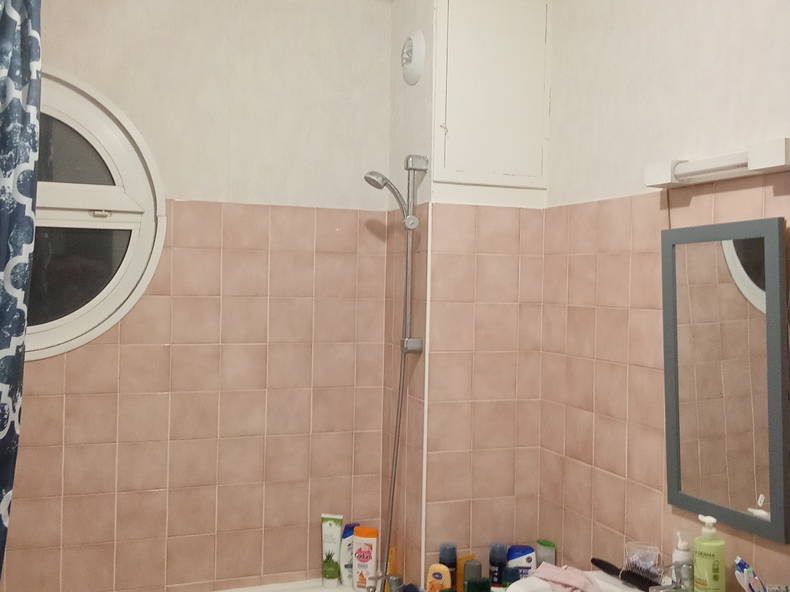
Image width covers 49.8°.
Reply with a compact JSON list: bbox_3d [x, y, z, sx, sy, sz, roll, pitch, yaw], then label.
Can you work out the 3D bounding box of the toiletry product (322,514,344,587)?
[{"bbox_3d":[-0.204,0.832,2.788,0.071,0.234,0.046,1,1,0],"label":"toiletry product"}]

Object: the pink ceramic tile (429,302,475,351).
[{"bbox_3d":[0.171,0.094,2.545,0.142,0.147,0.010,1,1,-21],"label":"pink ceramic tile"}]

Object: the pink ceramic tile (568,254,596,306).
[{"bbox_3d":[0.548,-0.044,2.467,0.010,0.148,0.148,1,1,-21],"label":"pink ceramic tile"}]

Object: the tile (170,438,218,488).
[{"bbox_3d":[-0.630,0.523,2.663,0.150,0.149,0.010,1,1,-21],"label":"tile"}]

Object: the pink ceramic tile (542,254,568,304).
[{"bbox_3d":[0.504,-0.049,2.653,0.010,0.150,0.142,1,1,-21],"label":"pink ceramic tile"}]

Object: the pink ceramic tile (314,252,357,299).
[{"bbox_3d":[-0.196,-0.067,2.810,0.148,0.148,0.010,1,1,-21],"label":"pink ceramic tile"}]

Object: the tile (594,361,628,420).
[{"bbox_3d":[0.600,0.261,2.348,0.009,0.149,0.149,1,1,-21],"label":"tile"}]

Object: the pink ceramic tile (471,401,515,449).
[{"bbox_3d":[0.305,0.400,2.625,0.148,0.148,0.010,1,1,-21],"label":"pink ceramic tile"}]

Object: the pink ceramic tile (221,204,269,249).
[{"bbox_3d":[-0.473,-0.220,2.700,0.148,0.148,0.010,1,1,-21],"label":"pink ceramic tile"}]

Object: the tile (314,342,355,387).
[{"bbox_3d":[-0.205,0.234,2.852,0.149,0.149,0.010,1,1,-21],"label":"tile"}]

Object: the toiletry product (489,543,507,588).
[{"bbox_3d":[0.313,0.841,2.596,0.053,0.175,0.053,1,1,0],"label":"toiletry product"}]

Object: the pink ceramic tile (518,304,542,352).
[{"bbox_3d":[0.426,0.101,2.696,0.083,0.150,0.010,1,1,-21],"label":"pink ceramic tile"}]

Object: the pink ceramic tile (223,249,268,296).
[{"bbox_3d":[-0.488,-0.075,2.767,0.150,0.150,0.010,1,1,-21],"label":"pink ceramic tile"}]

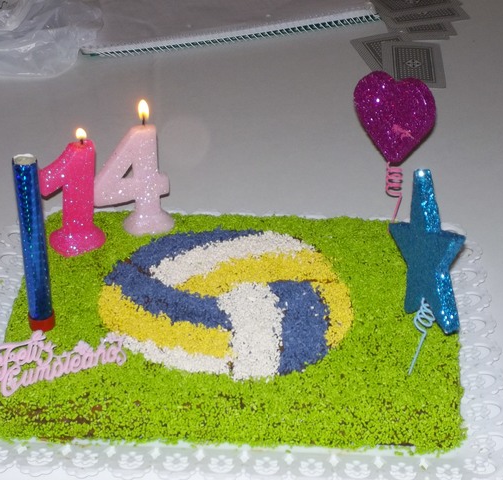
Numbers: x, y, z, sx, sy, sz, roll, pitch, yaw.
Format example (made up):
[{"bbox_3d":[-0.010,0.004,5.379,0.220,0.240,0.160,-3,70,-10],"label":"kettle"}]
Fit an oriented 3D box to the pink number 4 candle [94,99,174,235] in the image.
[{"bbox_3d":[-0.096,-0.058,1.012,0.069,0.115,0.036,-10,37,-14],"label":"pink number 4 candle"}]

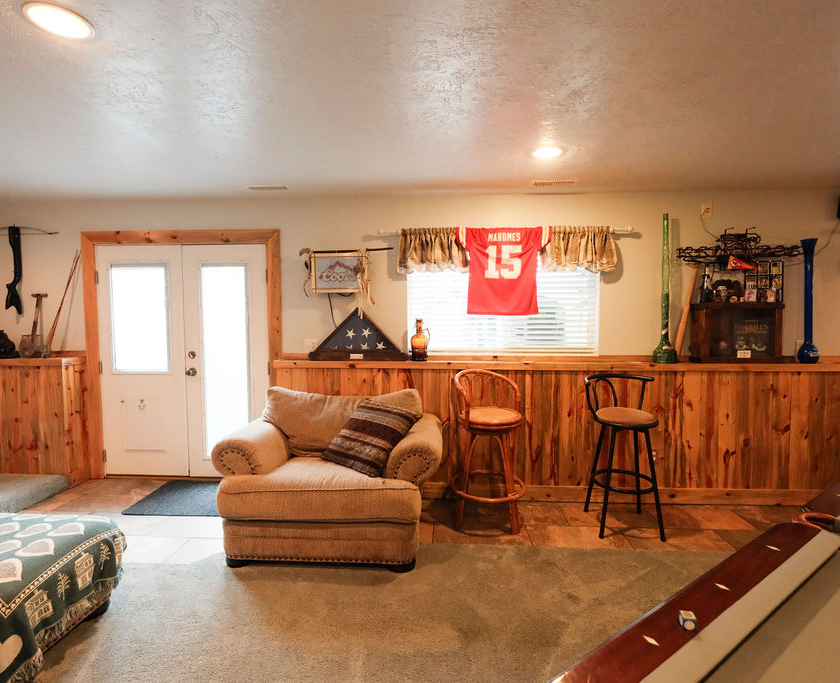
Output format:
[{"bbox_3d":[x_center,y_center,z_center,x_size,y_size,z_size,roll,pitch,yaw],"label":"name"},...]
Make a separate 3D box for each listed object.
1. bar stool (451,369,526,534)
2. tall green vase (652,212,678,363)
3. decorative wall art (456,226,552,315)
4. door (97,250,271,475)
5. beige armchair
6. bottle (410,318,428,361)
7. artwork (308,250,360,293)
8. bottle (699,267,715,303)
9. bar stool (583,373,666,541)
[{"bbox_3d":[0.476,0.740,2.975,0.510,1.050,0.520,-2,4,-30],"label":"bar stool"},{"bbox_3d":[1.914,-0.409,3.296,0.168,1.136,0.168,0,3,3],"label":"tall green vase"},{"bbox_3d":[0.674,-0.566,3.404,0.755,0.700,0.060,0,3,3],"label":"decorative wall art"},{"bbox_3d":[-2.037,0.177,3.712,1.510,2.030,0.070,0,3,3],"label":"door"},{"bbox_3d":[-0.538,0.806,2.839,1.350,0.930,0.970,0,3,3],"label":"beige armchair"},{"bbox_3d":[0.004,-0.016,3.429,0.145,0.335,0.130,0,3,3],"label":"bottle"},{"bbox_3d":[-0.703,-0.586,3.599,0.447,0.354,0.060,0,3,3],"label":"artwork"},{"bbox_3d":[2.215,-0.441,3.299,0.092,0.285,0.090,0,3,3],"label":"bottle"},{"bbox_3d":[1.379,0.757,2.925,0.515,1.020,0.510,-1,3,-20],"label":"bar stool"}]

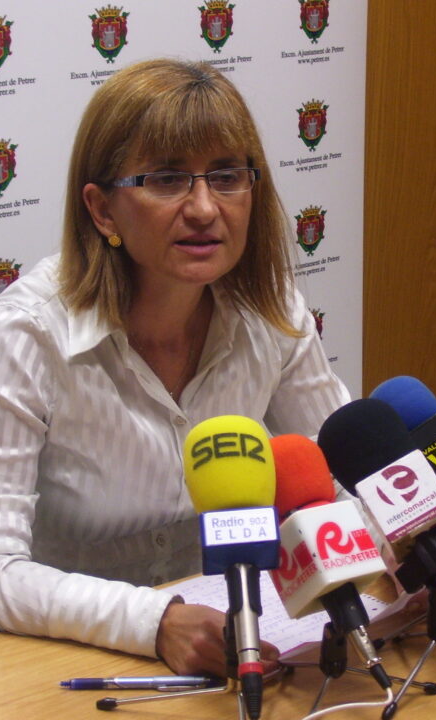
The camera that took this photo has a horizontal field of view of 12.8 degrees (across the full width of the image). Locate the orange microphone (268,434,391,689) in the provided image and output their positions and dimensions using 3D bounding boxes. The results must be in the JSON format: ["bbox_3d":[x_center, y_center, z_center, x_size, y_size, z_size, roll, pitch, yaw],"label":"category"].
[{"bbox_3d":[0.102,0.184,1.754,0.071,0.071,0.254,-7,61,-35],"label":"orange microphone"}]

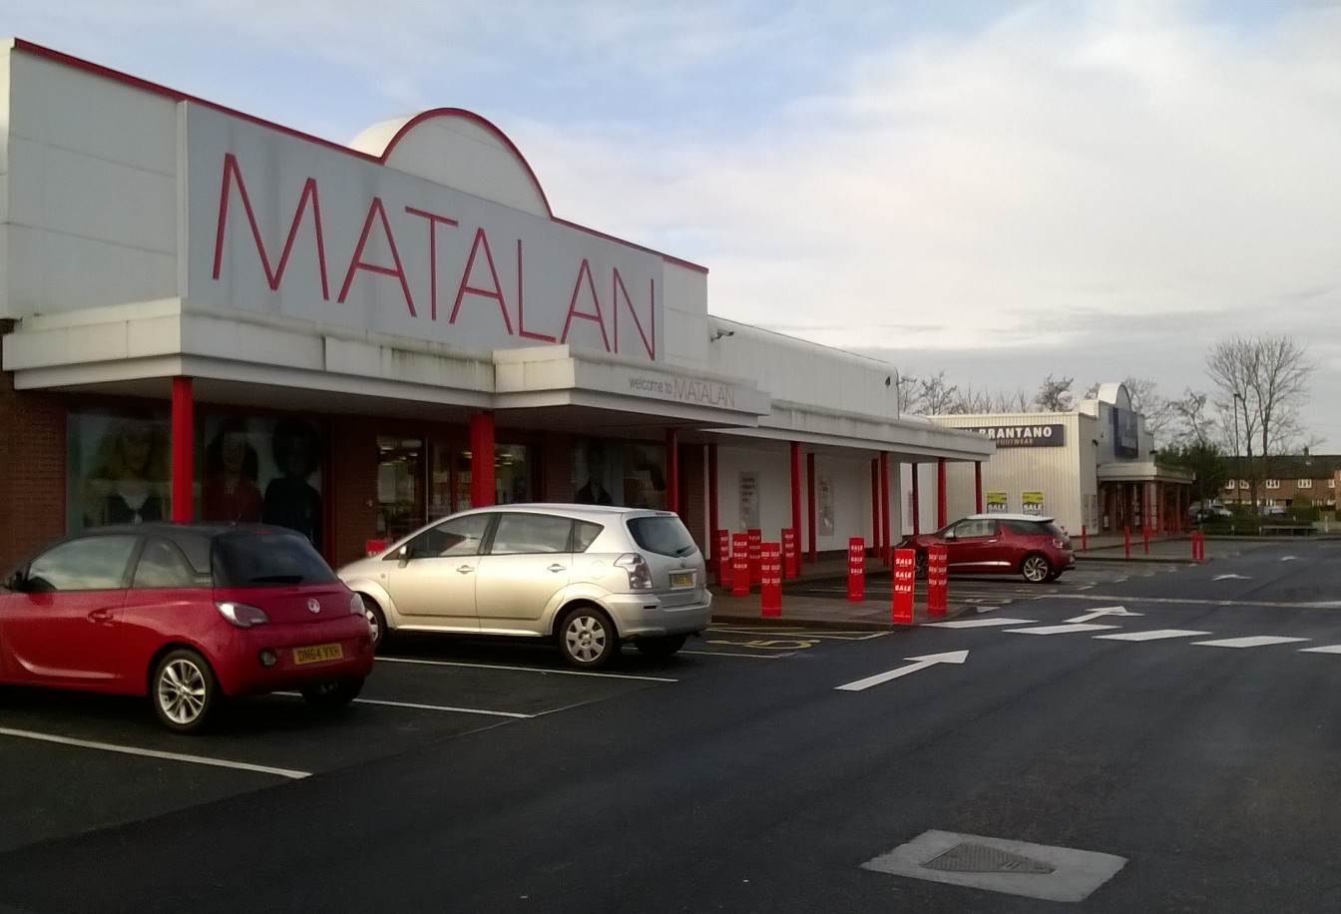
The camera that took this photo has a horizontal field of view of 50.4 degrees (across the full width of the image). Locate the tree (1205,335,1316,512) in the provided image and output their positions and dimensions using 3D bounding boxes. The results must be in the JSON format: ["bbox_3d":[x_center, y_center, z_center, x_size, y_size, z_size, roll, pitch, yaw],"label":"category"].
[{"bbox_3d":[44.738,-1.726,107.676,8.100,15.000,7.800,-2,-3,22],"label":"tree"}]

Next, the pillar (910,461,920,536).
[{"bbox_3d":[7.719,1.620,44.740,0.150,2.843,0.150,-2,-3,27],"label":"pillar"}]

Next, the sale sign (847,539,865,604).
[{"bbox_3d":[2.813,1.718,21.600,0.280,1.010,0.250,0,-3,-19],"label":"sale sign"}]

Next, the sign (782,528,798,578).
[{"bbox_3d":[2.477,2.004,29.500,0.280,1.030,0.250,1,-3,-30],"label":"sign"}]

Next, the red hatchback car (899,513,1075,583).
[{"bbox_3d":[6.710,1.900,30.484,3.950,1.458,1.740,0,-2,28],"label":"red hatchback car"}]

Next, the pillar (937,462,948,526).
[{"bbox_3d":[8.263,1.571,42.934,0.210,3.030,0.210,-2,-3,28],"label":"pillar"}]

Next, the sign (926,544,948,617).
[{"bbox_3d":[3.780,1.751,20.100,0.265,0.980,0.230,-1,-2,11],"label":"sign"}]

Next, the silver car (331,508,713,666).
[{"bbox_3d":[-1.775,1.320,15.418,4.360,1.630,1.790,0,-2,27],"label":"silver car"}]

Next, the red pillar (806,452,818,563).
[{"bbox_3d":[3.909,1.415,38.900,0.210,3.020,0.210,-2,-3,28],"label":"red pillar"}]

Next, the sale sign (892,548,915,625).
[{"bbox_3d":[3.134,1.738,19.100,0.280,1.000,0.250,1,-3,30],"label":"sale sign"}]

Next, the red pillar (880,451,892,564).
[{"bbox_3d":[5.788,1.369,38.000,0.210,3.030,0.210,-2,-3,28],"label":"red pillar"}]

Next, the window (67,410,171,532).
[{"bbox_3d":[-6.483,0.599,17.355,0.100,2.172,2.094,-2,-3,27],"label":"window"}]

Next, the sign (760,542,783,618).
[{"bbox_3d":[1.369,1.656,19.200,0.262,0.980,0.230,-1,-2,4],"label":"sign"}]

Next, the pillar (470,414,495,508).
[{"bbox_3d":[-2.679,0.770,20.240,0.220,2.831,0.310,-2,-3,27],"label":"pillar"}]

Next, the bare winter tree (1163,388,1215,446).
[{"bbox_3d":[41.954,0.026,114.763,4.400,11.267,4.400,-1,-2,0],"label":"bare winter tree"}]

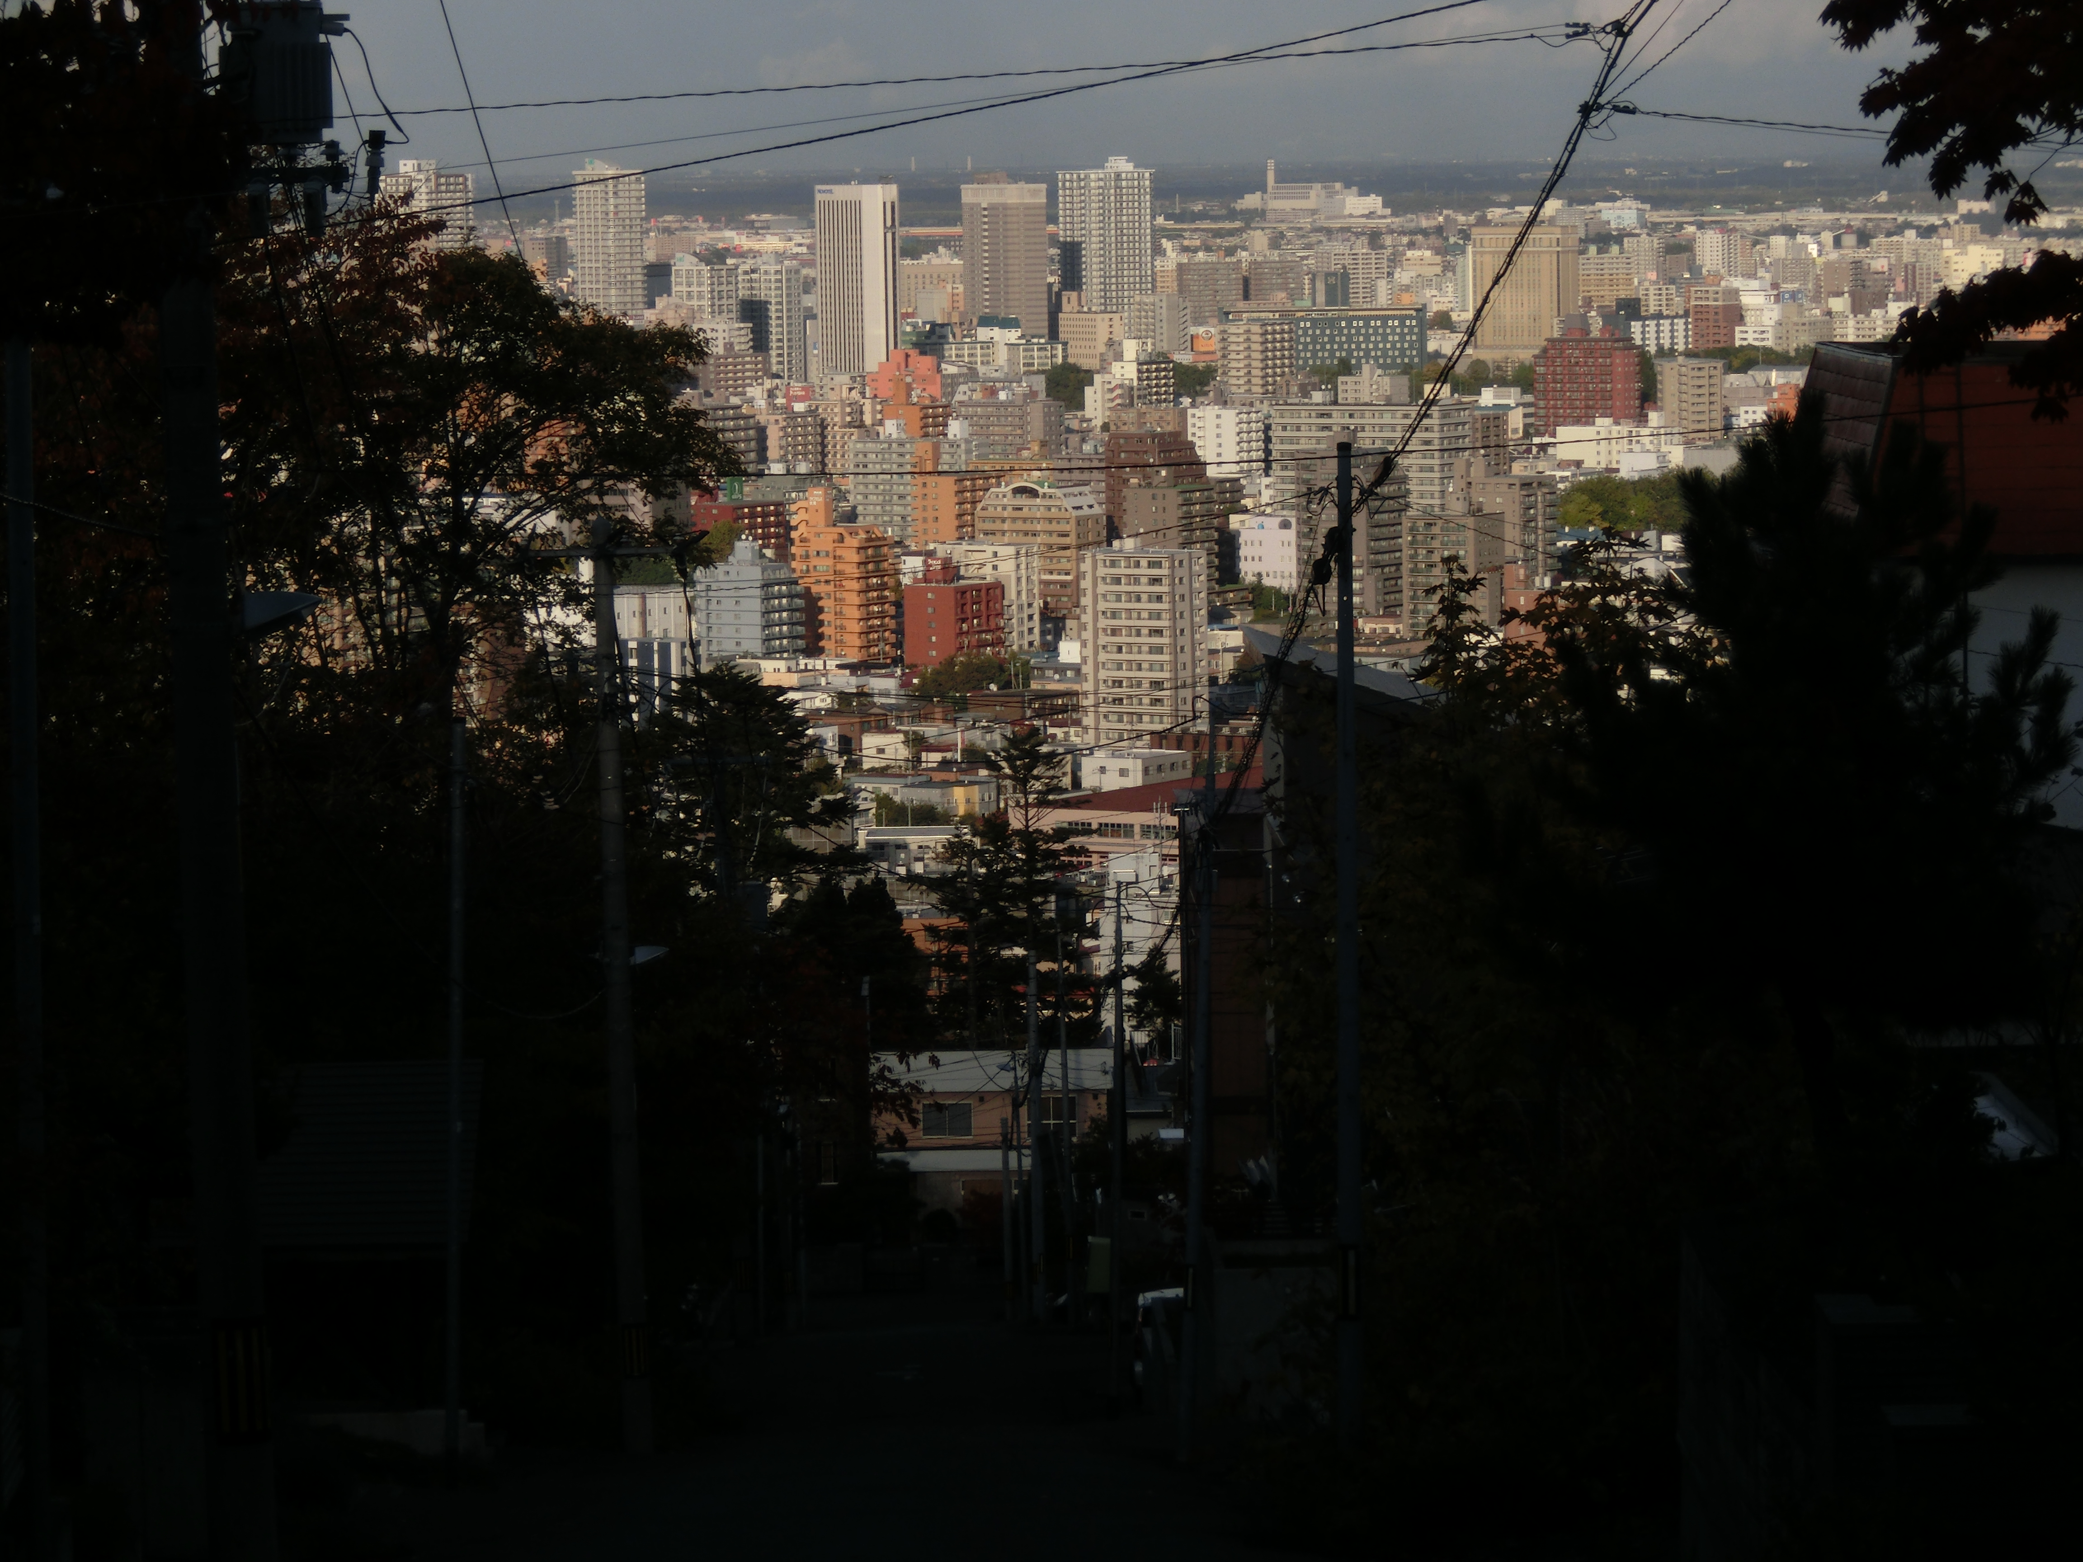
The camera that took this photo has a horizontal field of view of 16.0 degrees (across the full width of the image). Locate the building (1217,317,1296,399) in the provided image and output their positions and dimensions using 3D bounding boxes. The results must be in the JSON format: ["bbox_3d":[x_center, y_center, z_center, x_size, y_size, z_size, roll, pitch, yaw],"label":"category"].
[{"bbox_3d":[71.529,-133.562,2466.377,16.000,39.783,25.000,2,6,27],"label":"building"}]

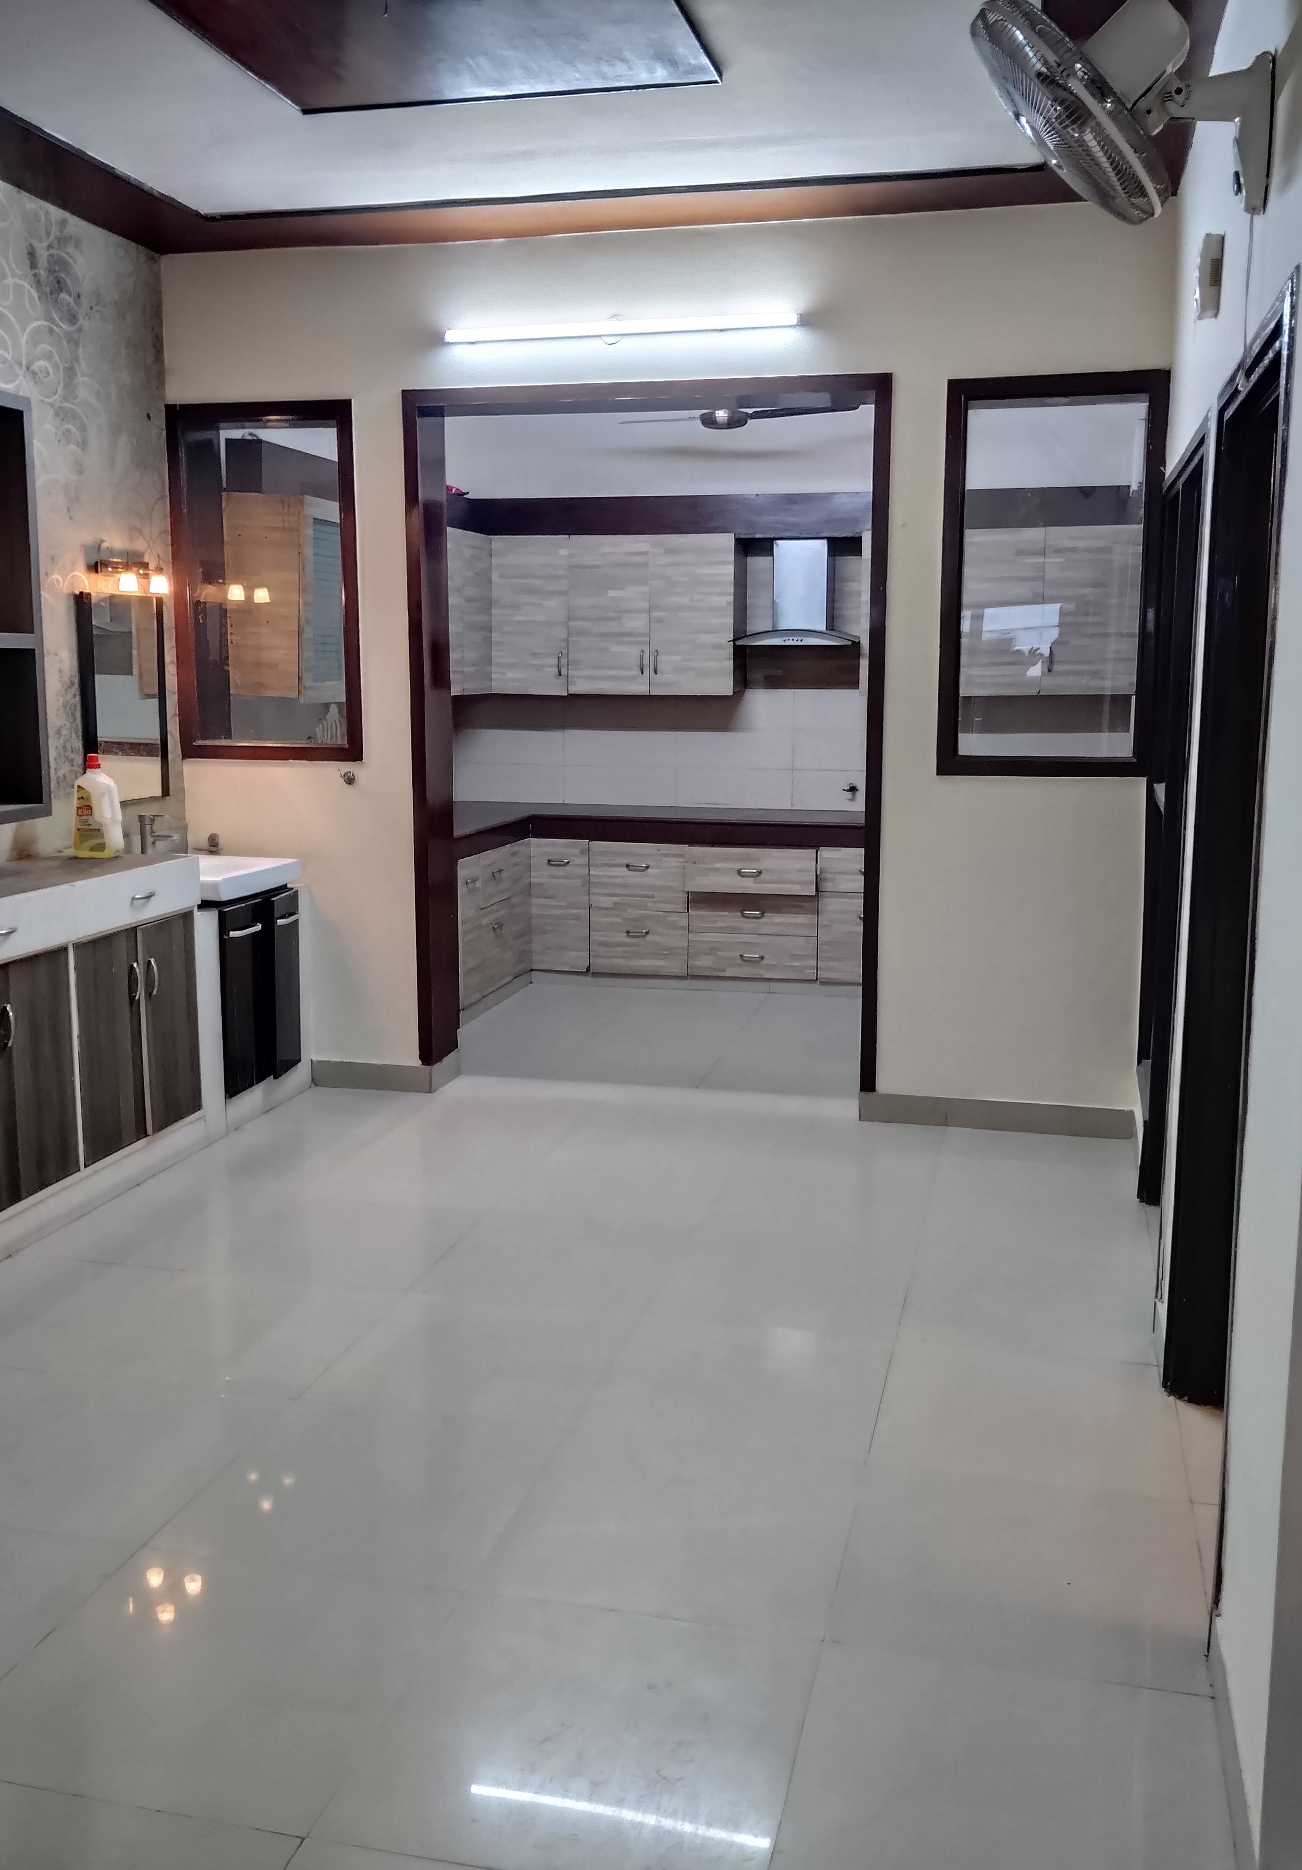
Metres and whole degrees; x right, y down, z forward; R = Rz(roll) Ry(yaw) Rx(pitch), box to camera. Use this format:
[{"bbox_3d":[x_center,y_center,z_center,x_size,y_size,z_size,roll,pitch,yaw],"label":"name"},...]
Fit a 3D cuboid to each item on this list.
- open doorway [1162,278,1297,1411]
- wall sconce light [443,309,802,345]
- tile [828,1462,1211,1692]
[{"bbox_3d":[1.054,0.021,2.773,0.120,2.070,0.950,2,9,14],"label":"open doorway"},{"bbox_3d":[-0.111,-2.017,5.217,1.218,0.042,0.045,3,10,14],"label":"wall sconce light"},{"bbox_3d":[0.643,1.099,2.721,0.600,0.012,0.600,2,10,14],"label":"tile"}]

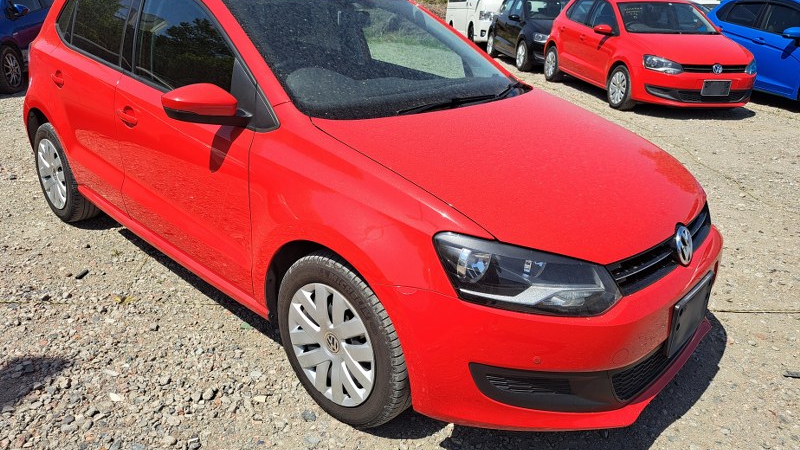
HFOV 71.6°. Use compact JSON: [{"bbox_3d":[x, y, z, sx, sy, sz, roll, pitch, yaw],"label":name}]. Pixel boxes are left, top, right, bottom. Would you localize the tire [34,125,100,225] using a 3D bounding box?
[{"bbox_3d":[-2.024,-0.330,3.389,0.605,0.605,0.195,21,28,37],"label":"tire"}]

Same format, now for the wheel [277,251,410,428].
[{"bbox_3d":[-0.173,0.373,1.913,0.605,0.605,0.195,21,28,37],"label":"wheel"}]

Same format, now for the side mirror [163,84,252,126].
[{"bbox_3d":[-0.667,-0.418,1.919,0.160,0.150,0.240,21,28,37],"label":"side mirror"}]

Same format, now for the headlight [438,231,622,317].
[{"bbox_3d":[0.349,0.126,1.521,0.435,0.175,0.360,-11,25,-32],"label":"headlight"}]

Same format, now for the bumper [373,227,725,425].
[{"bbox_3d":[0.712,0.214,2.008,0.670,0.480,1.680,20,27,38],"label":"bumper"}]

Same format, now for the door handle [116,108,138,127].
[{"bbox_3d":[-1.167,-0.464,2.377,0.190,0.070,0.055,20,27,38],"label":"door handle"}]

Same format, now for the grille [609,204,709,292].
[{"bbox_3d":[0.890,0.052,1.833,0.150,0.140,0.780,21,28,37],"label":"grille"}]

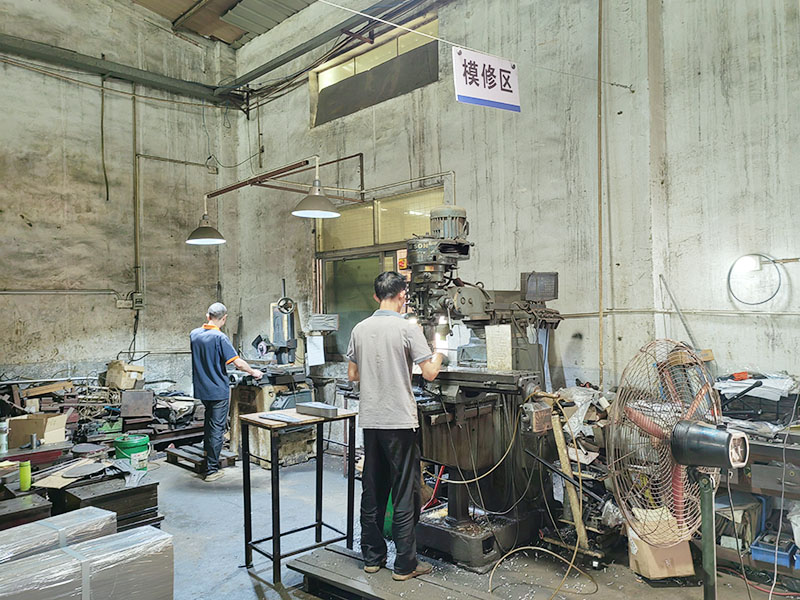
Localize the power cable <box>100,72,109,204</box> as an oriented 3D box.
[{"bbox_3d":[-3.320,-1.810,7.000,0.085,1.430,0.040,1,-1,-44],"label":"power cable"}]

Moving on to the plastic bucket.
[{"bbox_3d":[-2.510,1.480,5.860,0.330,0.350,0.330,0,-1,0],"label":"plastic bucket"}]

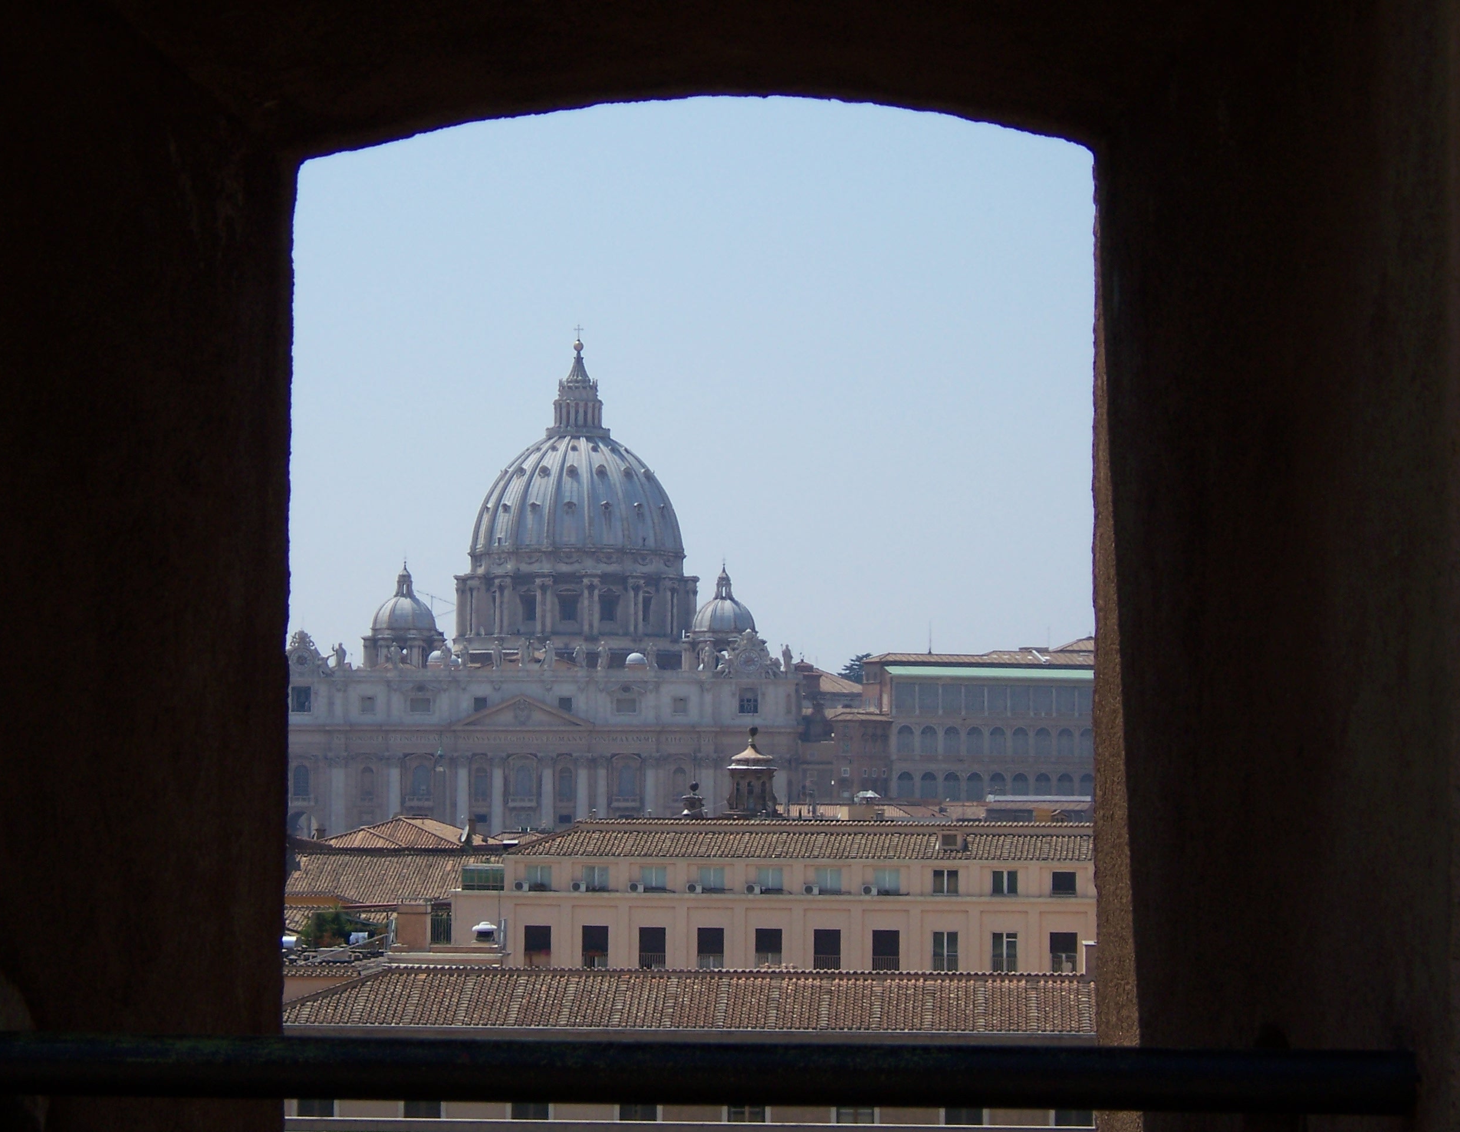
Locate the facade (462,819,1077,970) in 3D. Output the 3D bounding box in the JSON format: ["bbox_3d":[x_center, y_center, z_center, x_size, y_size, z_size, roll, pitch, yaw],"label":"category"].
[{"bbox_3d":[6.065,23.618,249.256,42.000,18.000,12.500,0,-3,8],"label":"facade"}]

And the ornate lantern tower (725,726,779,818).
[{"bbox_3d":[1.850,17.038,360.000,4.400,7.600,4.400,0,-3,4],"label":"ornate lantern tower"}]

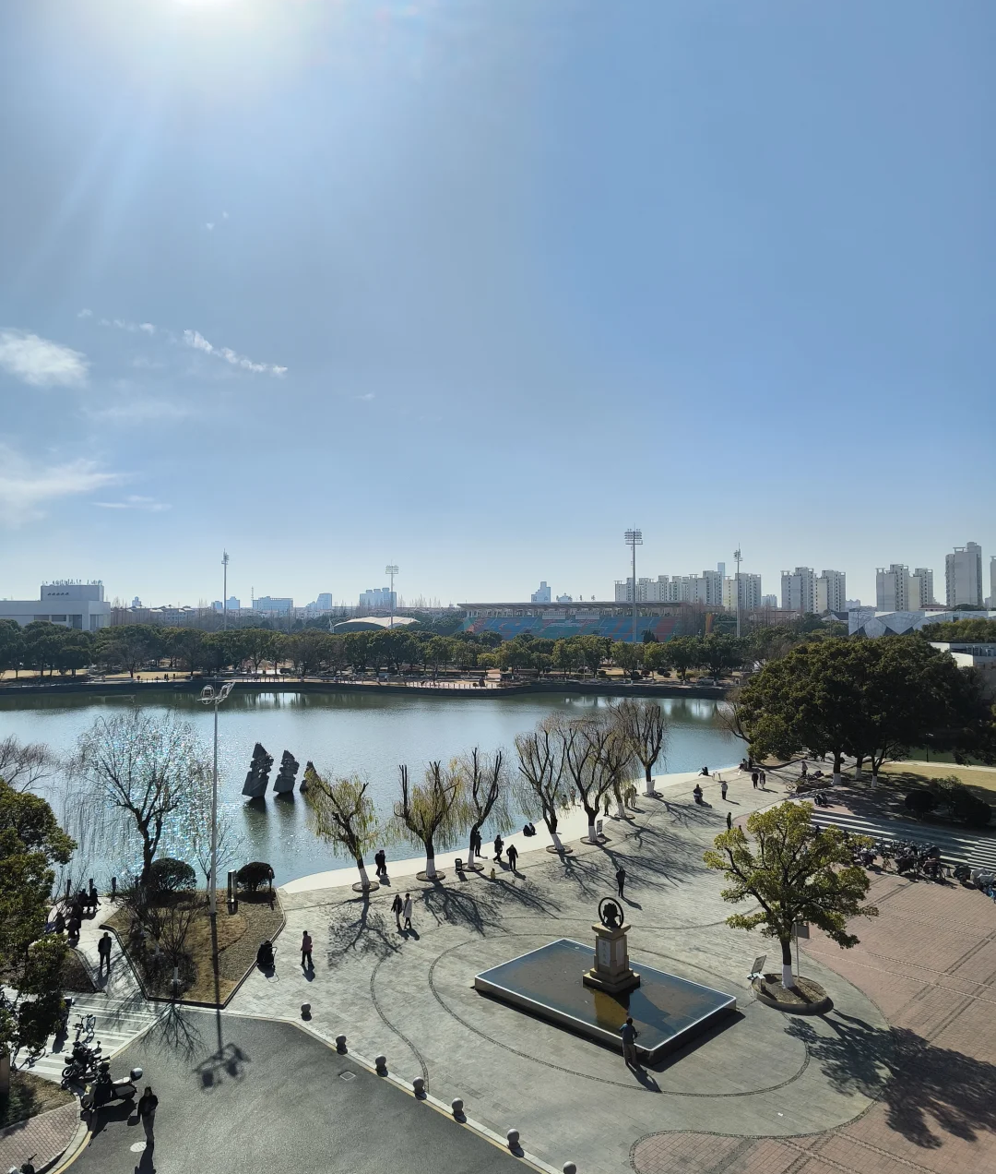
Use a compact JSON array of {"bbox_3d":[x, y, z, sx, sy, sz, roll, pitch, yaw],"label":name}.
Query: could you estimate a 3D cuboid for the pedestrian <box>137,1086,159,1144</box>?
[{"bbox_3d":[-11.109,16.698,27.970,0.570,1.703,0.360,0,-1,-6],"label":"pedestrian"}]

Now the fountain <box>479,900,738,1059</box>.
[{"bbox_3d":[4.456,15.596,37.944,9.363,4.145,6.212,-1,-2,45],"label":"fountain"}]

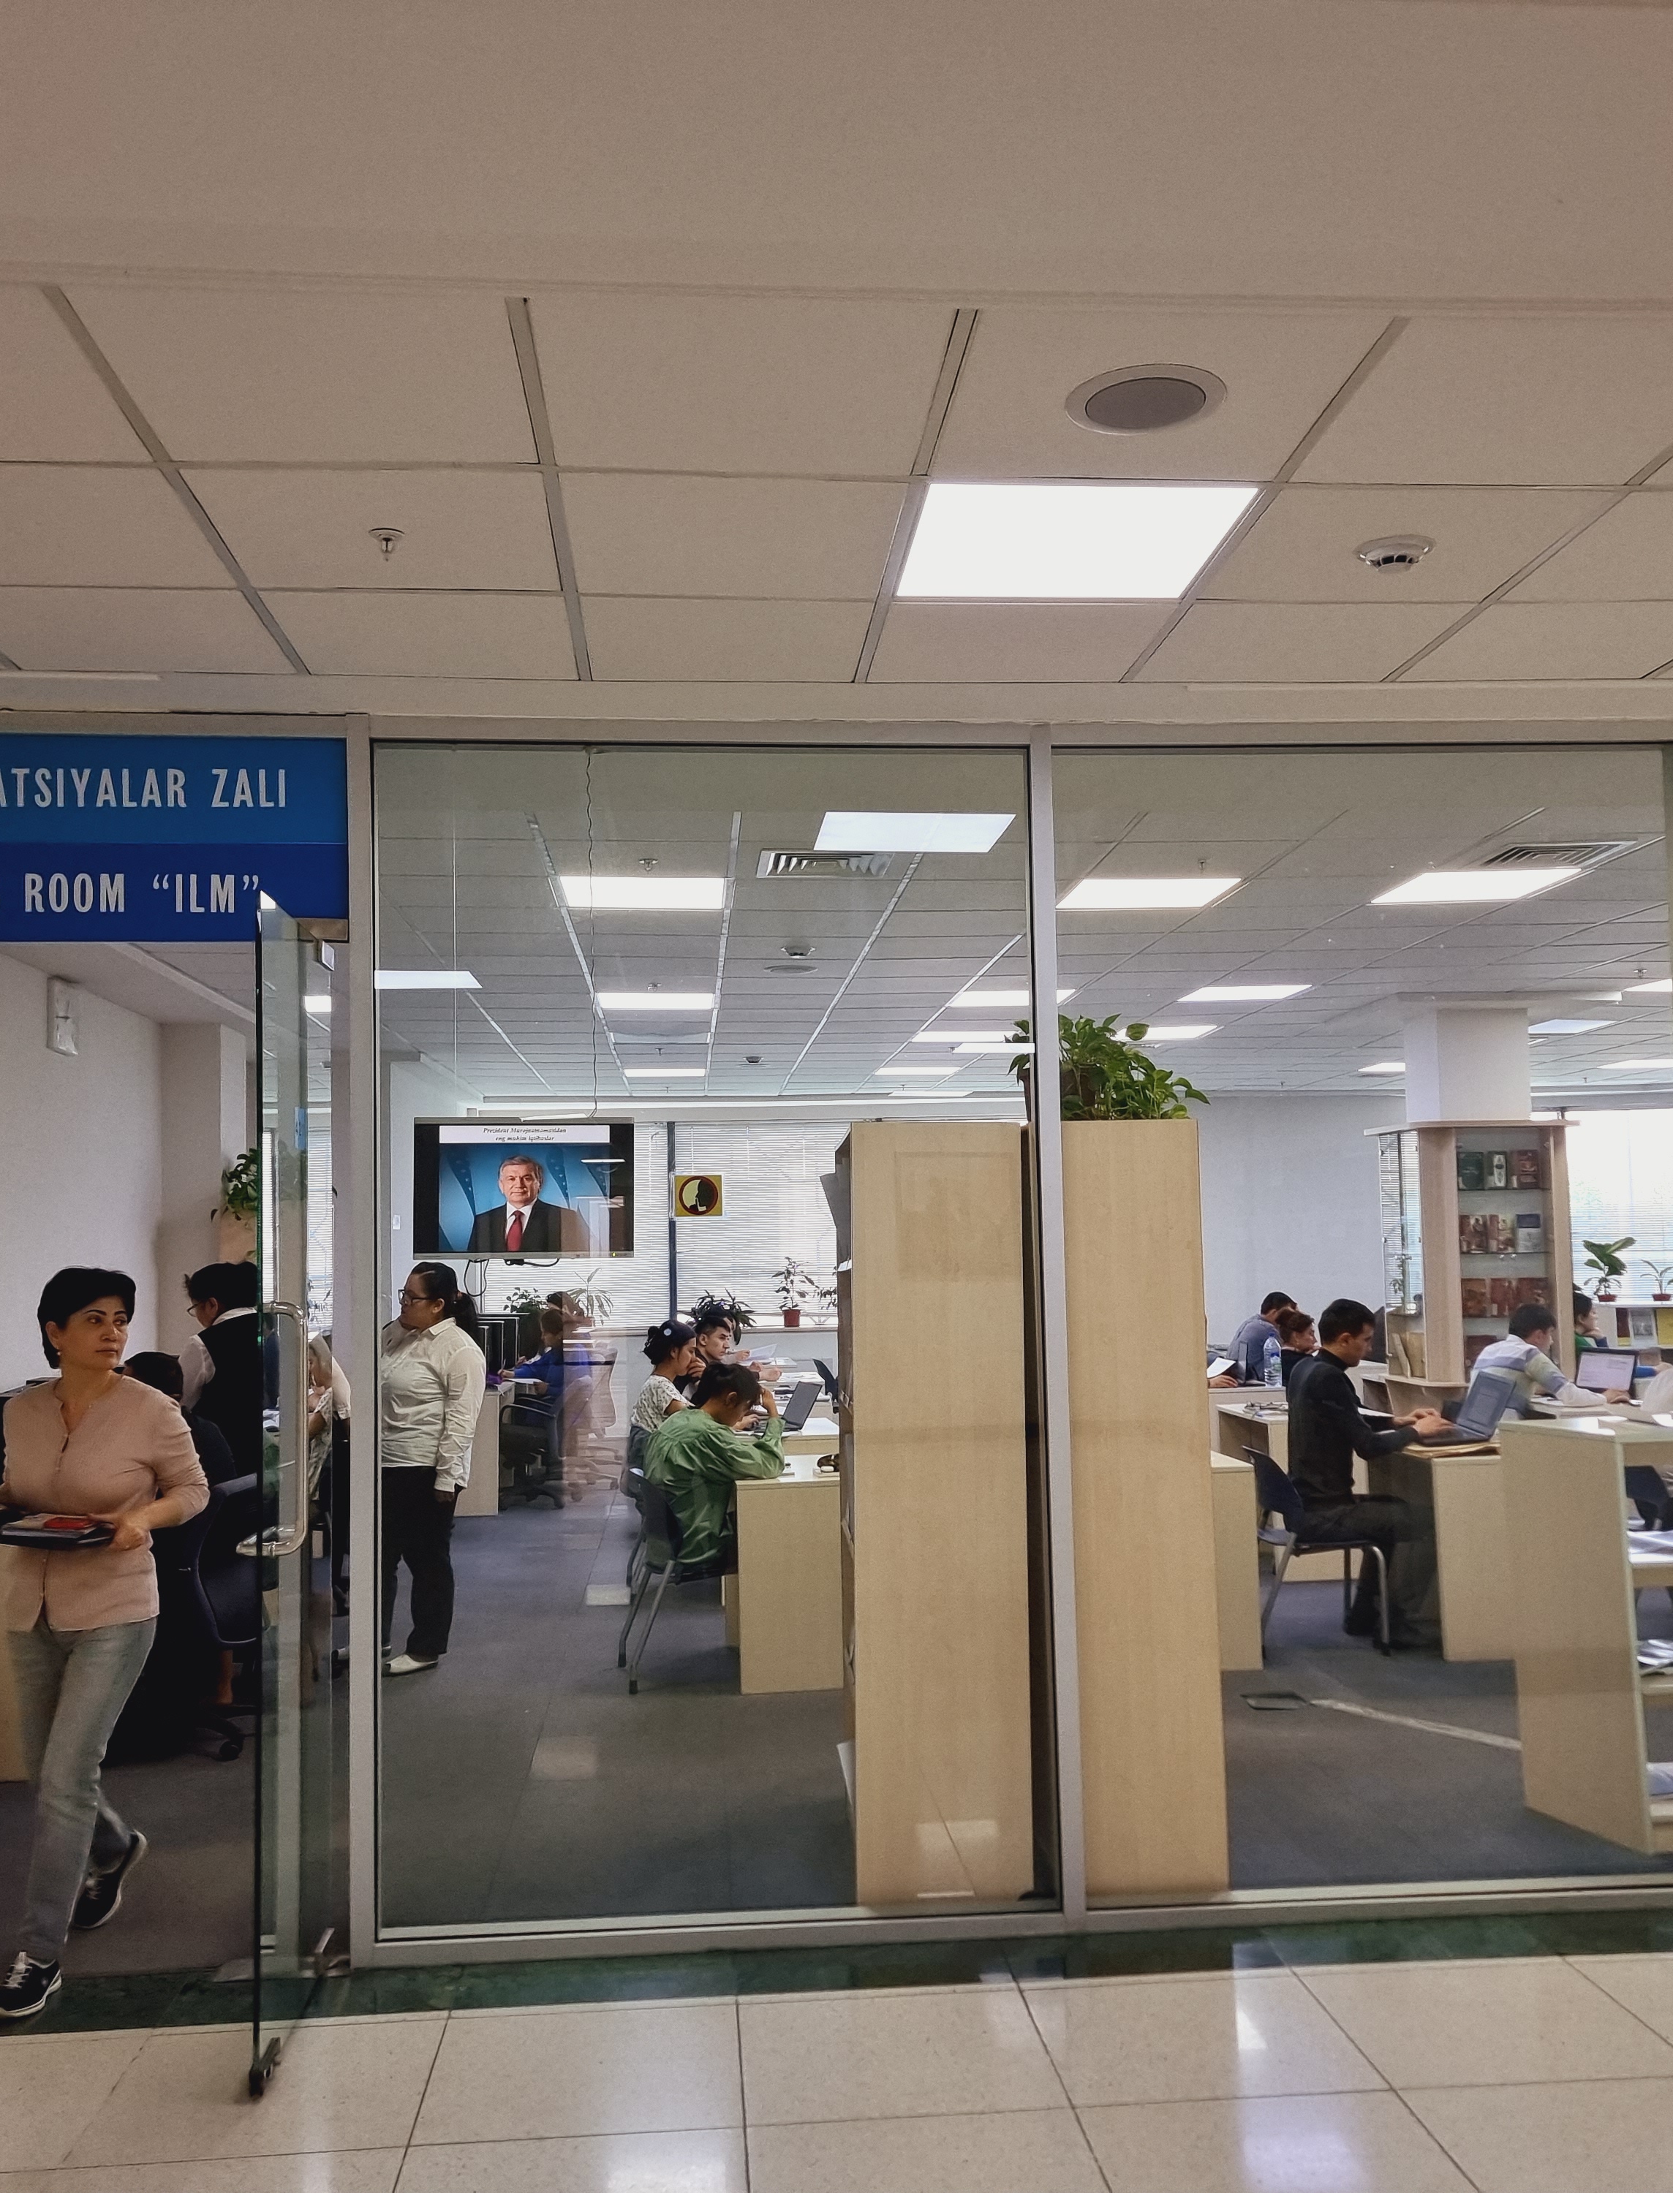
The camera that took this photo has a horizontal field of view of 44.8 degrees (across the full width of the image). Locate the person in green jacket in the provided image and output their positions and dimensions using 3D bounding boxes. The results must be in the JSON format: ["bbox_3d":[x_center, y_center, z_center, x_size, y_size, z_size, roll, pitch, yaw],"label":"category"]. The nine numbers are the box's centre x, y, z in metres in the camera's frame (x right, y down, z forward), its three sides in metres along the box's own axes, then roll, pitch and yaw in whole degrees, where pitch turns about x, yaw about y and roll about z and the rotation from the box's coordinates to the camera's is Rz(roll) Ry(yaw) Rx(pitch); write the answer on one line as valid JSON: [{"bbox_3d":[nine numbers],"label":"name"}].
[{"bbox_3d":[-0.377,1.574,7.577,0.680,1.155,0.480,-1,-4,-5],"label":"person in green jacket"}]

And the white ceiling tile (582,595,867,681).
[{"bbox_3d":[-0.228,-0.947,4.169,0.590,0.020,0.570,-1,-5,-4],"label":"white ceiling tile"}]

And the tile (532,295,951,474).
[{"bbox_3d":[-0.140,-1.046,2.985,0.590,0.020,0.590,-1,-5,-4],"label":"tile"}]

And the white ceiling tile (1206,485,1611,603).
[{"bbox_3d":[1.017,-1.007,3.688,0.580,0.015,0.590,-1,-4,-4],"label":"white ceiling tile"}]

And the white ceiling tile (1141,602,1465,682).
[{"bbox_3d":[0.967,-0.962,4.255,0.590,0.020,0.570,-1,-5,-4],"label":"white ceiling tile"}]

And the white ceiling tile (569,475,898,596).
[{"bbox_3d":[-0.188,-0.997,3.592,0.588,0.025,0.588,-1,-4,-4],"label":"white ceiling tile"}]

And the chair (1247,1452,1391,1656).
[{"bbox_3d":[1.846,1.750,7.937,0.540,0.780,0.510,-1,-4,-4],"label":"chair"}]

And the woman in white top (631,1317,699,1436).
[{"bbox_3d":[-0.608,1.707,9.624,0.760,1.270,0.460,-1,-5,-4],"label":"woman in white top"}]

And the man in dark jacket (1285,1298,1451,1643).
[{"bbox_3d":[2.081,1.472,7.966,0.660,1.330,0.490,-1,-4,-4],"label":"man in dark jacket"}]

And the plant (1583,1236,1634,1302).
[{"bbox_3d":[6.341,1.431,16.660,0.380,0.510,0.340,-1,-4,-4],"label":"plant"}]

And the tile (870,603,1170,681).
[{"bbox_3d":[0.375,-0.952,4.229,0.580,0.015,0.580,-1,-4,-4],"label":"tile"}]

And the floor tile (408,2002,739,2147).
[{"bbox_3d":[-0.483,1.889,3.935,0.595,0.015,0.600,-1,-4,-5],"label":"floor tile"}]

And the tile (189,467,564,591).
[{"bbox_3d":[-0.779,-0.984,3.517,0.595,0.020,0.600,-1,-4,-5],"label":"tile"}]

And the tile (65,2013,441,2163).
[{"bbox_3d":[-1.081,1.897,3.881,0.595,0.015,0.600,-1,-4,-5],"label":"tile"}]

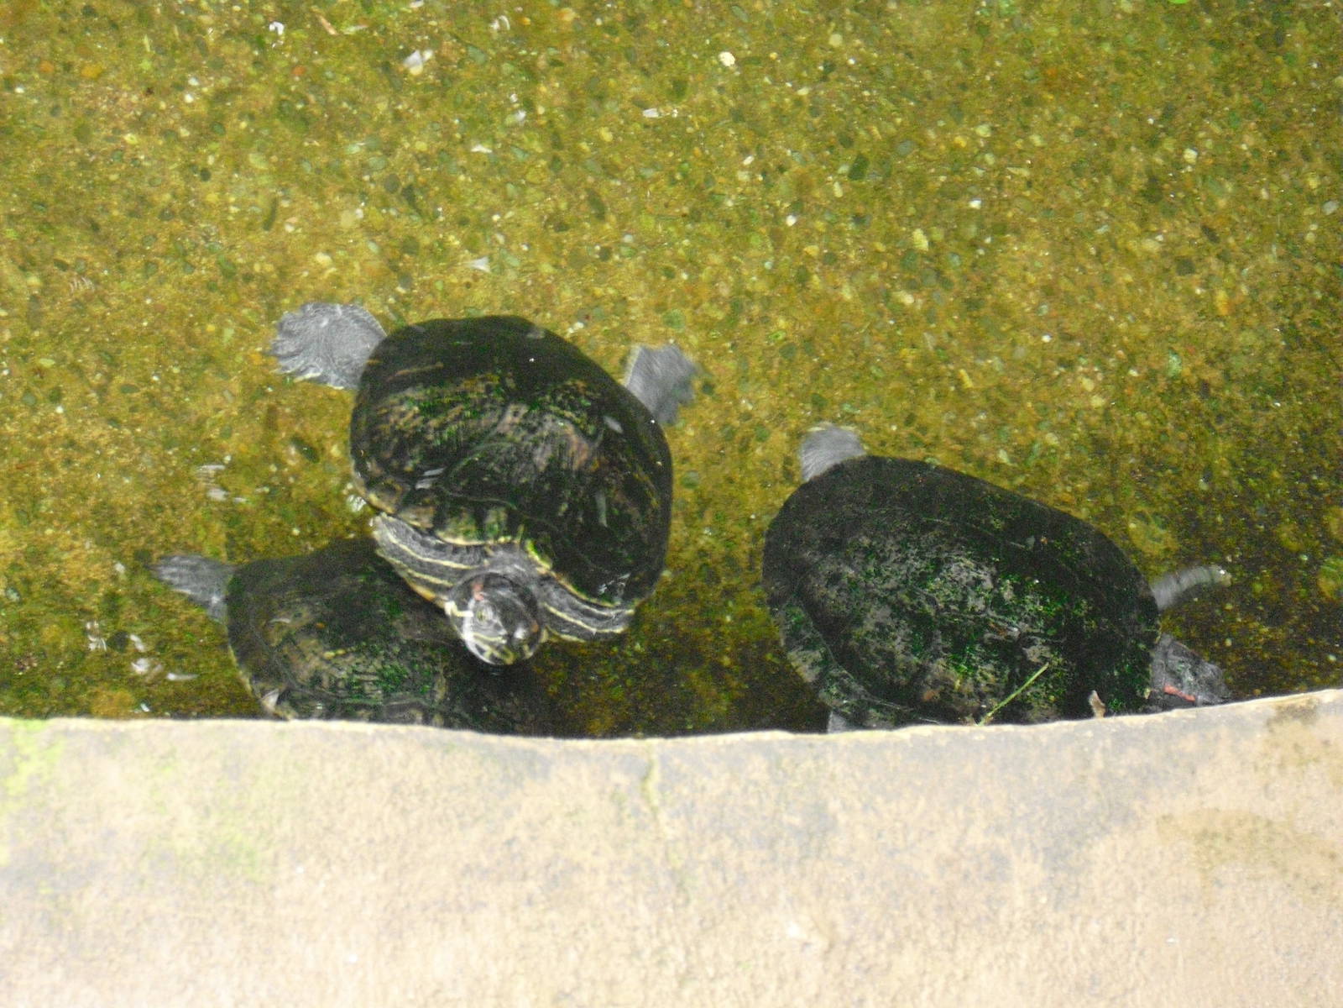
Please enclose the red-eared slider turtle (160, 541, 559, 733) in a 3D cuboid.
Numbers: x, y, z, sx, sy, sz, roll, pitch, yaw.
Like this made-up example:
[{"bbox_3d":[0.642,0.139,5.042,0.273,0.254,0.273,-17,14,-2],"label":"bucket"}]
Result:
[{"bbox_3d":[-0.172,0.084,1.940,0.230,0.080,0.165,4,57,3],"label":"red-eared slider turtle"}]

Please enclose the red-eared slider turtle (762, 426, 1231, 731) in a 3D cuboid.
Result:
[{"bbox_3d":[0.183,0.067,1.950,0.275,0.095,0.190,14,58,9],"label":"red-eared slider turtle"}]

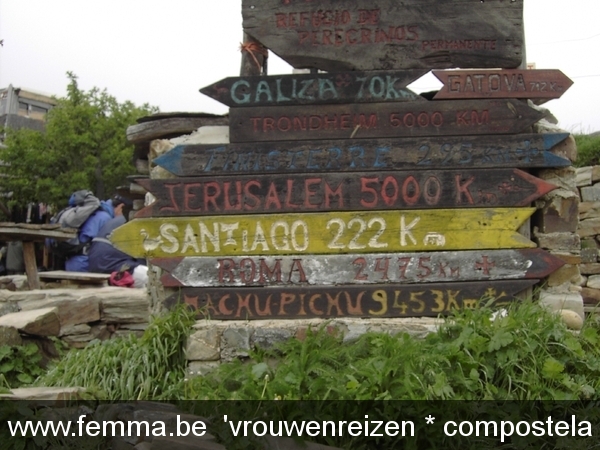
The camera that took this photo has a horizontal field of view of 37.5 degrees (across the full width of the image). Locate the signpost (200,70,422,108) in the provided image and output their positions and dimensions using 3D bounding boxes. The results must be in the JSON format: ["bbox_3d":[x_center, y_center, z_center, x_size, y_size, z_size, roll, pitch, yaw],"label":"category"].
[{"bbox_3d":[0.069,-0.697,4.512,1.165,0.155,0.040,-2,0,-3],"label":"signpost"}]

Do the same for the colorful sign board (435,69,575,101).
[{"bbox_3d":[1.048,-0.724,4.554,0.729,0.149,0.040,0,0,-2],"label":"colorful sign board"}]

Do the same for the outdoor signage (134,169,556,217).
[{"bbox_3d":[0.238,-0.164,4.519,2.155,0.191,0.040,-2,0,-2],"label":"outdoor signage"}]

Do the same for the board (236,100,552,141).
[{"bbox_3d":[0.448,-0.530,4.528,1.613,0.176,0.040,-2,0,-3],"label":"board"}]

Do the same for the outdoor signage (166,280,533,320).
[{"bbox_3d":[0.263,0.384,4.520,1.921,0.158,0.040,-1,0,-2],"label":"outdoor signage"}]

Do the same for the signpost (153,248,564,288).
[{"bbox_3d":[0.299,0.217,4.522,2.105,0.153,0.040,-1,0,-2],"label":"signpost"}]

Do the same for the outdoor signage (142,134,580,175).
[{"bbox_3d":[0.315,-0.356,4.522,2.136,0.166,0.040,-2,0,-2],"label":"outdoor signage"}]

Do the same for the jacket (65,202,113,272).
[{"bbox_3d":[-1.754,0.105,7.400,0.450,0.600,0.480,-1,0,-12],"label":"jacket"}]

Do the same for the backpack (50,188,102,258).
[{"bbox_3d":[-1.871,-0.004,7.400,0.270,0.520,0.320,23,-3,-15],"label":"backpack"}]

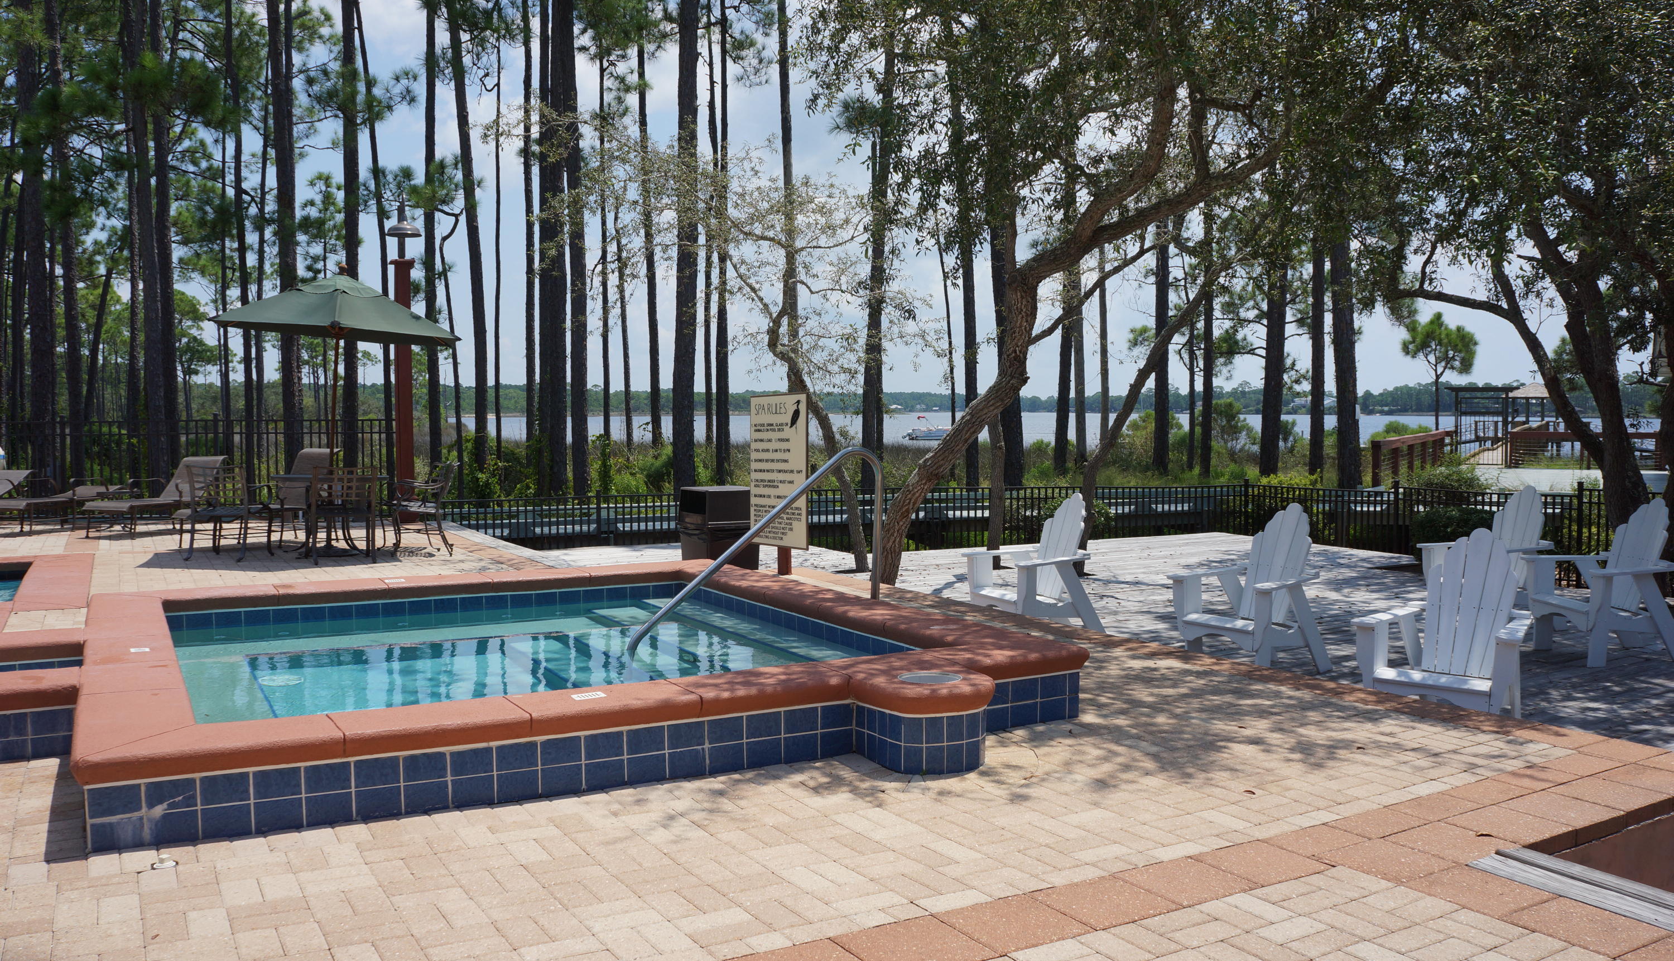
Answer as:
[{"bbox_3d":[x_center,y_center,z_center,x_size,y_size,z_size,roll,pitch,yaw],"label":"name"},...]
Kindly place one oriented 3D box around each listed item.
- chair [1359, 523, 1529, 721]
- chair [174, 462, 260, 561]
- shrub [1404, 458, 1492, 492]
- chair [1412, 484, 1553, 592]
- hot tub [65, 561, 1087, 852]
[{"bbox_3d":[2.870,0.725,5.802,0.765,1.002,0.867,3,4,43],"label":"chair"},{"bbox_3d":[-5.488,0.274,11.339,0.600,0.860,0.620,0,3,6],"label":"chair"},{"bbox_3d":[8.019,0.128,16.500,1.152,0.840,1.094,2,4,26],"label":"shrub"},{"bbox_3d":[4.699,0.554,8.899,0.867,1.002,0.765,-2,4,-26],"label":"chair"},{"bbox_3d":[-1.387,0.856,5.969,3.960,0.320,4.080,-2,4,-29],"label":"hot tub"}]

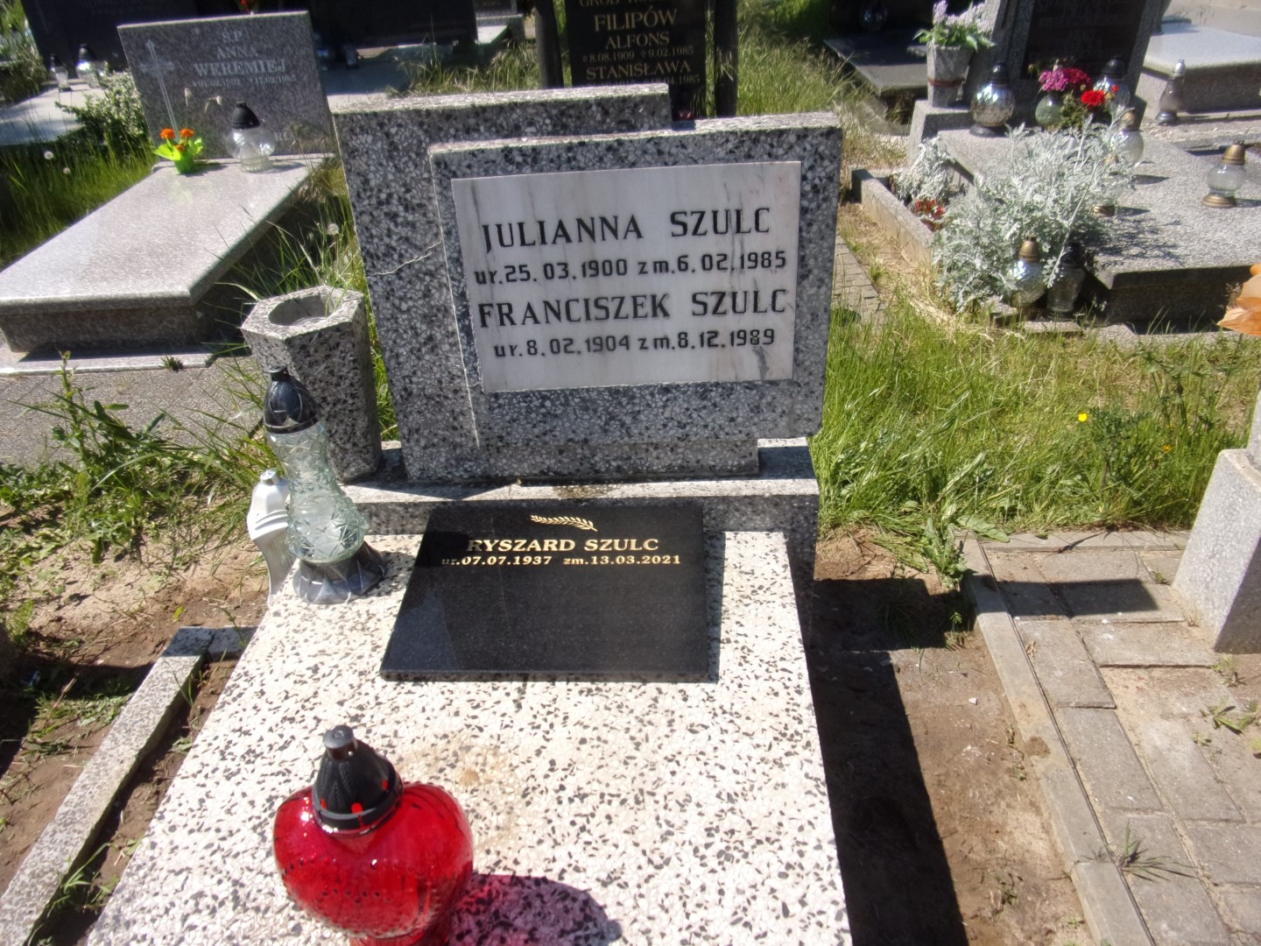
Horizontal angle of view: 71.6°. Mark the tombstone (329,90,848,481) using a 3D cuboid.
[{"bbox_3d":[-0.051,-0.266,1.348,0.676,0.582,0.192,-2,30,2],"label":"tombstone"}]

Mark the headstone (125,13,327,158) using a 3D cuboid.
[{"bbox_3d":[-1.562,-1.515,3.457,0.744,0.496,0.075,-2,30,2],"label":"headstone"}]

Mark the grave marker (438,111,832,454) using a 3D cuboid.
[{"bbox_3d":[0.019,-0.269,1.312,0.534,0.456,0.135,-2,30,2],"label":"grave marker"}]

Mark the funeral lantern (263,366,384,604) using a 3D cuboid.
[{"bbox_3d":[-0.471,0.013,1.295,0.141,0.372,0.140,-1,36,4],"label":"funeral lantern"}]

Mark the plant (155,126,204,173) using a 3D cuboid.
[{"bbox_3d":[-1.764,-1.247,3.393,0.186,0.149,0.149,-1,36,4],"label":"plant"}]

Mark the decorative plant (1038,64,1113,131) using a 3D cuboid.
[{"bbox_3d":[1.662,-1.401,3.270,0.251,0.205,0.205,-1,36,4],"label":"decorative plant"}]

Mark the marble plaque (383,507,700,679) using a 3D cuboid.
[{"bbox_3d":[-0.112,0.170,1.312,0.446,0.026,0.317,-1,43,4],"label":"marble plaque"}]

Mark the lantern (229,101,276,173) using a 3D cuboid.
[{"bbox_3d":[-1.453,-1.283,3.343,0.172,0.233,0.172,-1,36,4],"label":"lantern"}]

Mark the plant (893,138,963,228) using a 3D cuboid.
[{"bbox_3d":[1.011,-1.026,3.027,0.223,0.233,0.270,-1,36,4],"label":"plant"}]

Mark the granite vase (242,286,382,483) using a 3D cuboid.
[{"bbox_3d":[-0.500,-0.119,1.415,0.181,0.305,0.177,-1,36,4],"label":"granite vase"}]

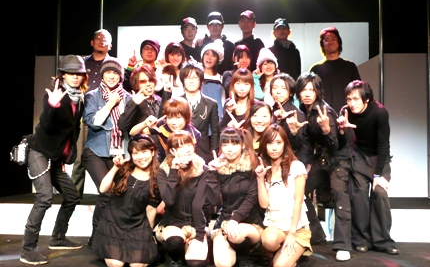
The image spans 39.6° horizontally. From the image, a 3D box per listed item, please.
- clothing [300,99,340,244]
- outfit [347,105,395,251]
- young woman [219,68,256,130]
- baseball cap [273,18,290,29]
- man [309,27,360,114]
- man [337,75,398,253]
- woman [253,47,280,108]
[{"bbox_3d":[0.833,0.302,4.500,0.440,1.100,0.420,0,-4,11],"label":"clothing"},{"bbox_3d":[1.212,0.343,4.650,0.460,1.180,0.500,0,-1,20],"label":"outfit"},{"bbox_3d":[0.183,0.204,4.746,0.440,1.457,0.380,0,-4,3],"label":"young woman"},{"bbox_3d":[0.752,-1.239,6.750,0.185,0.120,0.260,0,-1,3],"label":"baseball cap"},{"bbox_3d":[1.145,-0.173,5.637,0.520,1.695,0.330,0,-4,9],"label":"man"},{"bbox_3d":[1.196,0.265,4.650,0.500,1.370,0.620,0,-1,20],"label":"man"},{"bbox_3d":[0.568,-0.077,5.794,0.450,1.517,0.340,0,-4,9],"label":"woman"}]

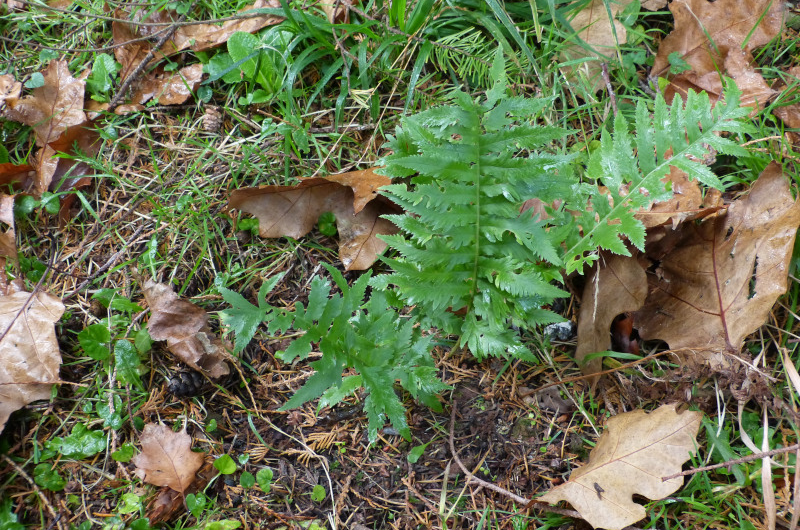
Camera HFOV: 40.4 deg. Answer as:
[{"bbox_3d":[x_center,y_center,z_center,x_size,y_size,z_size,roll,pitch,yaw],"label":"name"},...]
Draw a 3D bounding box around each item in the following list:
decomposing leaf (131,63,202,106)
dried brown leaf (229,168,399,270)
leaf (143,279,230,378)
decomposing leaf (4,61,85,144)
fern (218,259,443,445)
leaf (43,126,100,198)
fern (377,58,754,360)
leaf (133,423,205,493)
[{"bbox_3d":[-0.244,-0.186,1.144,0.079,0.025,0.050,-14,58,-9],"label":"decomposing leaf"},{"bbox_3d":[-0.083,-0.044,1.037,0.158,0.055,0.085,0,57,0],"label":"dried brown leaf"},{"bbox_3d":[-0.198,0.056,0.978,0.118,0.040,0.045,33,63,19],"label":"leaf"},{"bbox_3d":[-0.356,-0.166,1.119,0.082,0.035,0.091,29,62,17],"label":"decomposing leaf"},{"bbox_3d":[-0.058,0.077,0.941,0.180,0.080,0.140,0,57,0],"label":"fern"},{"bbox_3d":[-0.331,-0.104,1.094,0.051,0.030,0.095,1,57,1],"label":"leaf"},{"bbox_3d":[0.145,-0.051,0.982,0.320,0.160,0.235,0,57,0],"label":"fern"},{"bbox_3d":[-0.197,0.163,0.917,0.058,0.025,0.052,11,58,7],"label":"leaf"}]

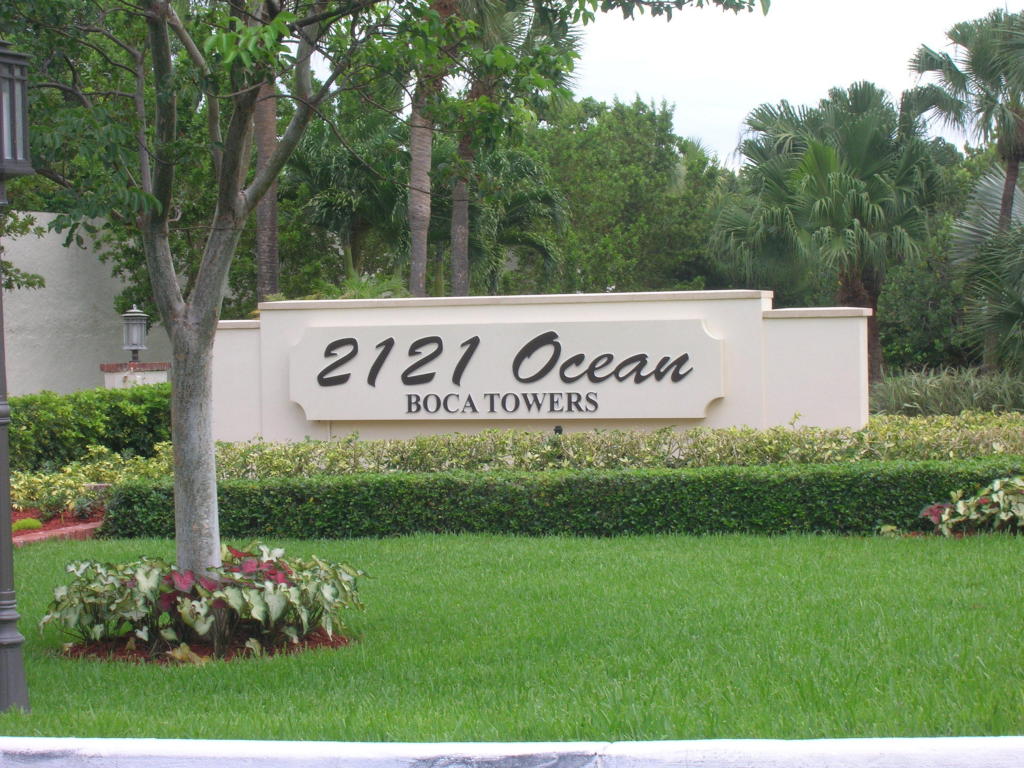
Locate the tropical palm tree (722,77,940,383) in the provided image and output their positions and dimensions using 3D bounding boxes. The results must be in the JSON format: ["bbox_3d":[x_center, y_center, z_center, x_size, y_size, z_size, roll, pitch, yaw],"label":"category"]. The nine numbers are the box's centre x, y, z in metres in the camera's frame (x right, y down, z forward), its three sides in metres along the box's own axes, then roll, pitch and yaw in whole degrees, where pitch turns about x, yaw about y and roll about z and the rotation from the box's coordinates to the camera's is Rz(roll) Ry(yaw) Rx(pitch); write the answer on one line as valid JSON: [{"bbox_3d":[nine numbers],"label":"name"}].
[{"bbox_3d":[4.292,-1.686,31.000,3.100,4.743,3.100,-1,0,0],"label":"tropical palm tree"}]

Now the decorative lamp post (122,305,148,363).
[{"bbox_3d":[-4.130,-0.552,25.300,0.307,0.636,0.307,-1,0,0],"label":"decorative lamp post"}]

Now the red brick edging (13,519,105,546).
[{"bbox_3d":[-3.750,1.300,19.039,0.320,0.150,2.100,-1,0,9],"label":"red brick edging"}]

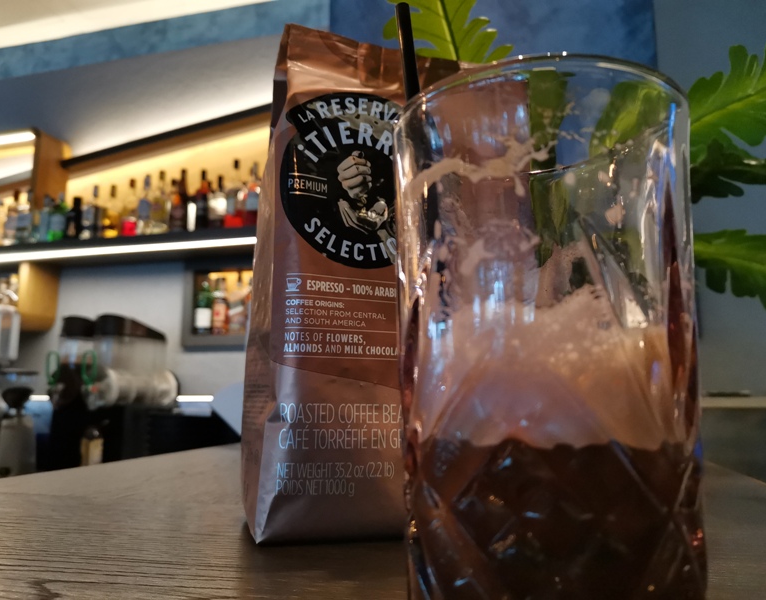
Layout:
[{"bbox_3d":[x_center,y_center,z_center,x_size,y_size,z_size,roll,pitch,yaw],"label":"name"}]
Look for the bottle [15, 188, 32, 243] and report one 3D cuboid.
[{"bbox_3d":[-1.829,-0.420,3.077,0.080,0.306,0.080,-2,-10,14],"label":"bottle"}]

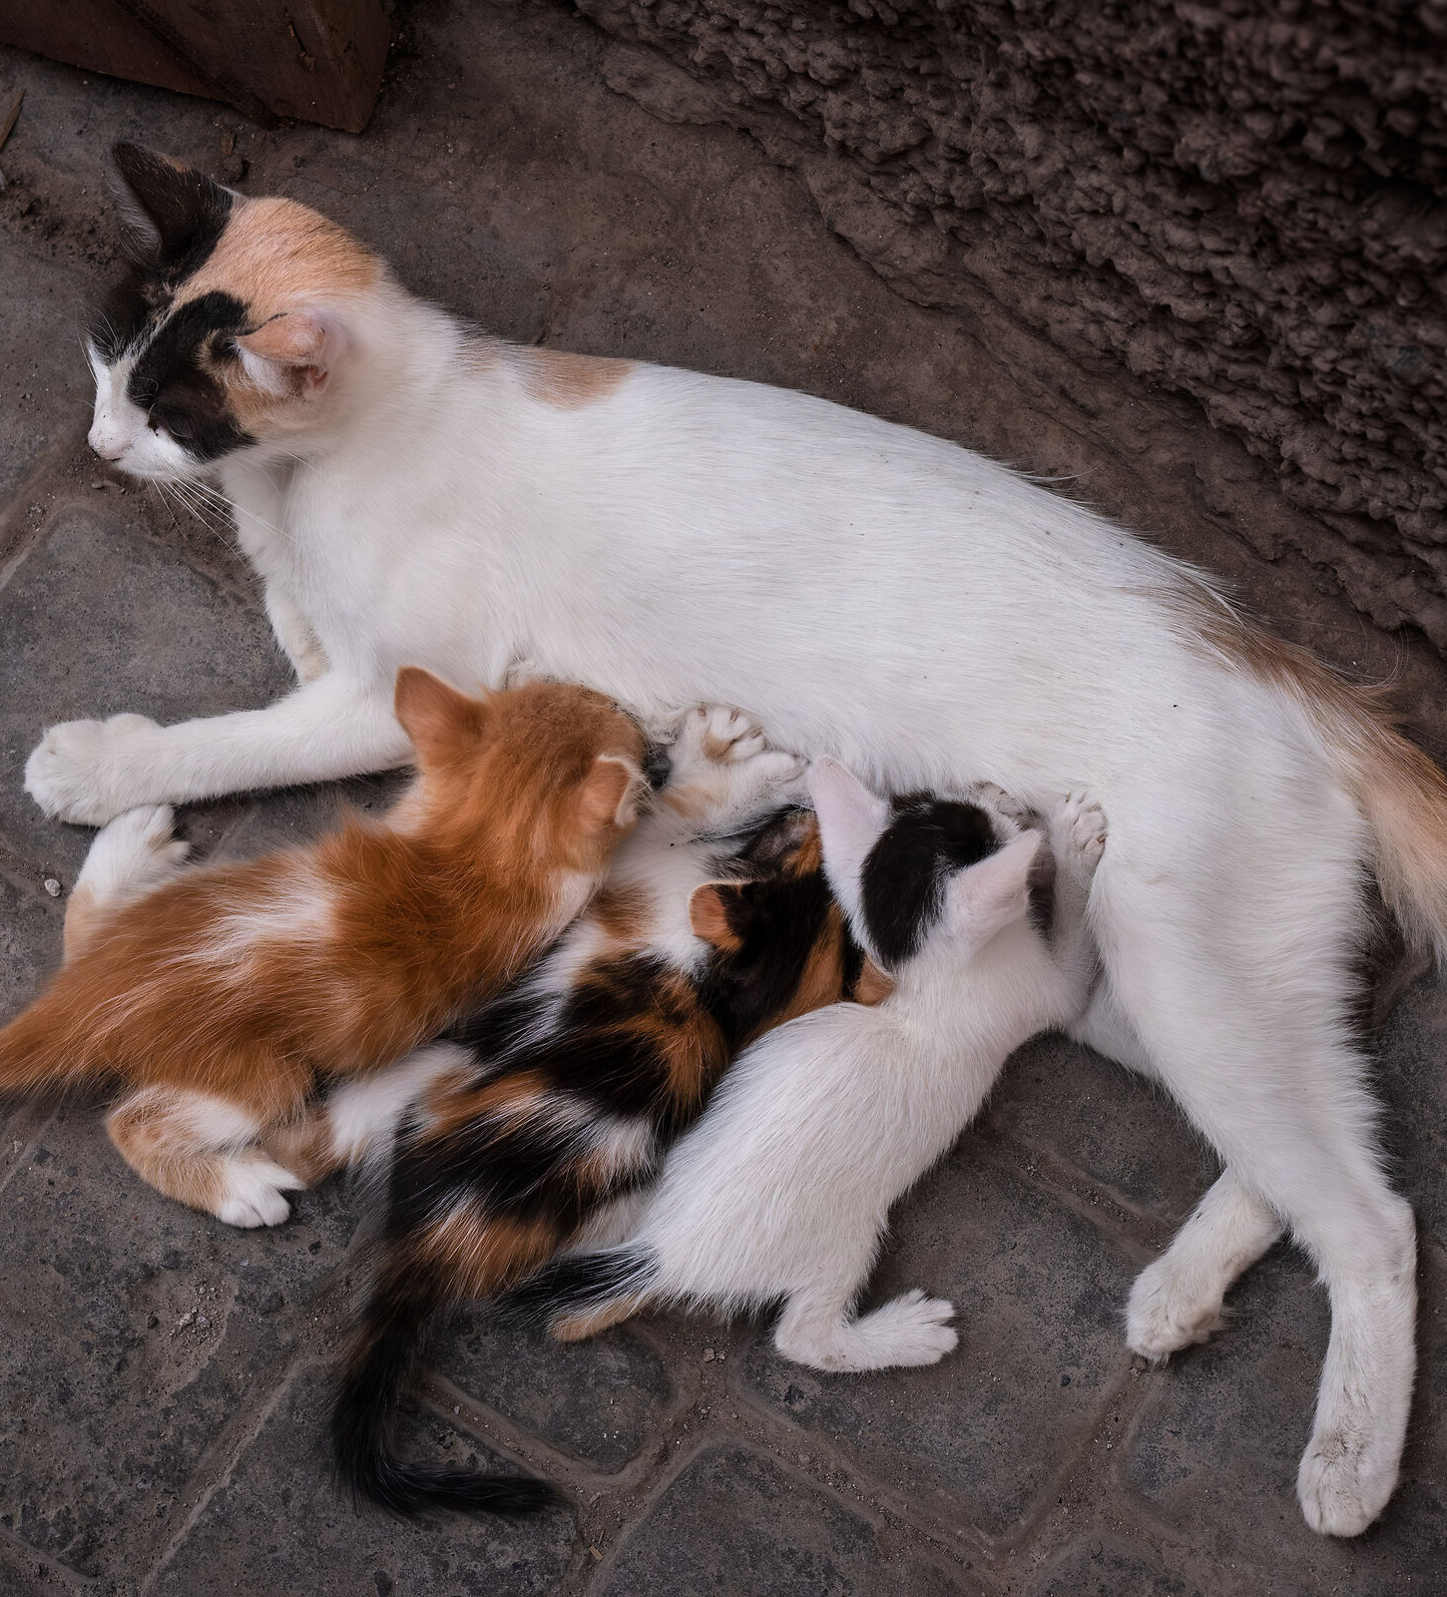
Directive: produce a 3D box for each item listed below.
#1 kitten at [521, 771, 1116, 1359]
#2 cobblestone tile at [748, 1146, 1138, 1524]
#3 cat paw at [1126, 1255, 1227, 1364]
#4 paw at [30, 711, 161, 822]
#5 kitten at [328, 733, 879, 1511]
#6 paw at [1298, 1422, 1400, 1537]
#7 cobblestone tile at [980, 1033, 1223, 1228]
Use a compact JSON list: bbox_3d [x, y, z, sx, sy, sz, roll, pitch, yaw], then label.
[{"bbox_3d":[0.043,0.083,1.662,0.117,0.100,0.218,31,75,12],"label":"kitten"},{"bbox_3d":[0.069,0.162,1.702,0.098,0.030,0.093,31,75,12],"label":"cobblestone tile"},{"bbox_3d":[0.135,0.152,1.673,0.027,0.025,0.032,34,76,13],"label":"cat paw"},{"bbox_3d":[-0.196,-0.009,1.743,0.041,0.028,0.032,-10,71,-1],"label":"paw"},{"bbox_3d":[-0.040,0.101,1.668,0.248,0.085,0.132,-44,75,-11],"label":"kitten"},{"bbox_3d":[0.196,0.213,1.746,0.031,0.028,0.038,13,69,-1],"label":"paw"},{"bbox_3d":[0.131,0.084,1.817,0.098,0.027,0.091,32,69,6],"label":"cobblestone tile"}]

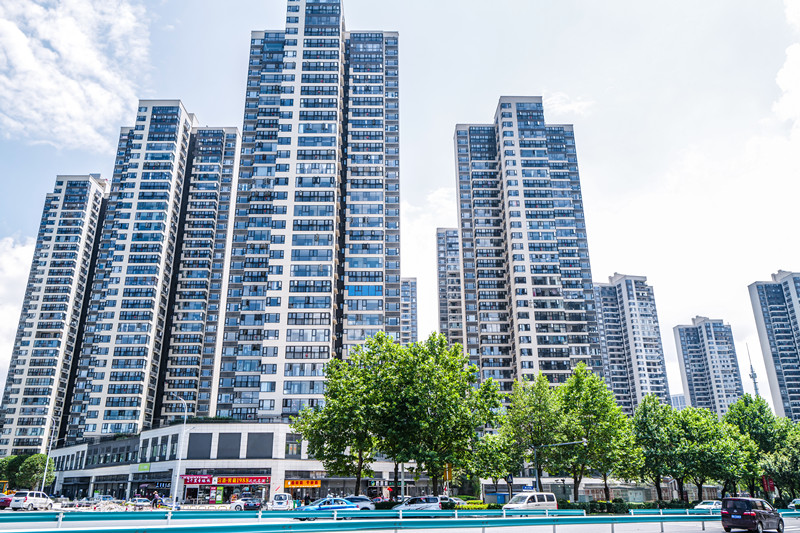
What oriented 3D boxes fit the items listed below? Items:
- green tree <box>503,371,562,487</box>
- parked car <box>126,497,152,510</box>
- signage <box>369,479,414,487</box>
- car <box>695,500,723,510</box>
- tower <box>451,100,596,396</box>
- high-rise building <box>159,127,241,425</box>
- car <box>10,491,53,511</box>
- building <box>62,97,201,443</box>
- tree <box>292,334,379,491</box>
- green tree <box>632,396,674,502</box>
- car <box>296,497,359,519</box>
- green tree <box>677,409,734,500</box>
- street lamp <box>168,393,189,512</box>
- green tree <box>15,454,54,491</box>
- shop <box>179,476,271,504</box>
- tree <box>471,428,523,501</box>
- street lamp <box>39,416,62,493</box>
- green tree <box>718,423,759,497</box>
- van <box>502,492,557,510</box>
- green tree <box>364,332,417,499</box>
[{"bbox_3d":[13.723,17.772,63.869,6.300,13.400,6.300,0,-21,0],"label":"green tree"},{"bbox_3d":[-32.800,29.985,78.576,1.800,1.470,4.500,15,-26,-35],"label":"parked car"},{"bbox_3d":[-1.178,31.963,91.631,6.800,0.950,0.300,0,-21,0],"label":"signage"},{"bbox_3d":[32.078,24.504,63.325,4.600,1.470,1.800,7,-22,-19],"label":"car"},{"bbox_3d":[32.644,5.911,160.653,33.000,103.800,21.000,0,-21,0],"label":"tower"},{"bbox_3d":[-53.470,7.591,170.549,13.500,97.653,13.000,0,-21,0],"label":"high-rise building"},{"bbox_3d":[-35.323,22.560,60.011,1.720,1.730,4.400,-1,-21,2],"label":"car"},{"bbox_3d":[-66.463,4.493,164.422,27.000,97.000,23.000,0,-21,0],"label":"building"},{"bbox_3d":[-5.920,14.720,58.608,8.910,16.267,8.500,0,-21,0],"label":"tree"},{"bbox_3d":[30.358,22.300,74.877,5.900,13.664,5.900,0,-21,0],"label":"green tree"},{"bbox_3d":[-4.886,15.662,40.384,4.500,1.480,1.740,15,-25,-35],"label":"car"},{"bbox_3d":[45.807,28.392,92.915,8.096,14.755,7.800,0,-21,0],"label":"green tree"},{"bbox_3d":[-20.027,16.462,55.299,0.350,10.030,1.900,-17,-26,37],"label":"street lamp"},{"bbox_3d":[-44.040,25.793,74.825,5.000,6.110,5.000,0,-21,0],"label":"green tree"},{"bbox_3d":[-24.381,32.293,89.930,12.573,4.017,5.000,0,-21,0],"label":"shop"},{"bbox_3d":[11.277,23.613,72.316,6.074,9.078,6.000,0,-21,0],"label":"tree"},{"bbox_3d":[-44.301,24.756,78.385,0.400,11.479,2.200,-19,-28,40],"label":"street lamp"},{"bbox_3d":[43.654,25.629,79.984,5.400,10.871,5.400,0,-21,0],"label":"green tree"},{"bbox_3d":[9.756,17.899,46.661,4.350,1.820,1.680,16,-26,-37],"label":"van"},{"bbox_3d":[-0.895,12.983,53.031,6.200,15.119,6.200,0,-21,0],"label":"green tree"}]

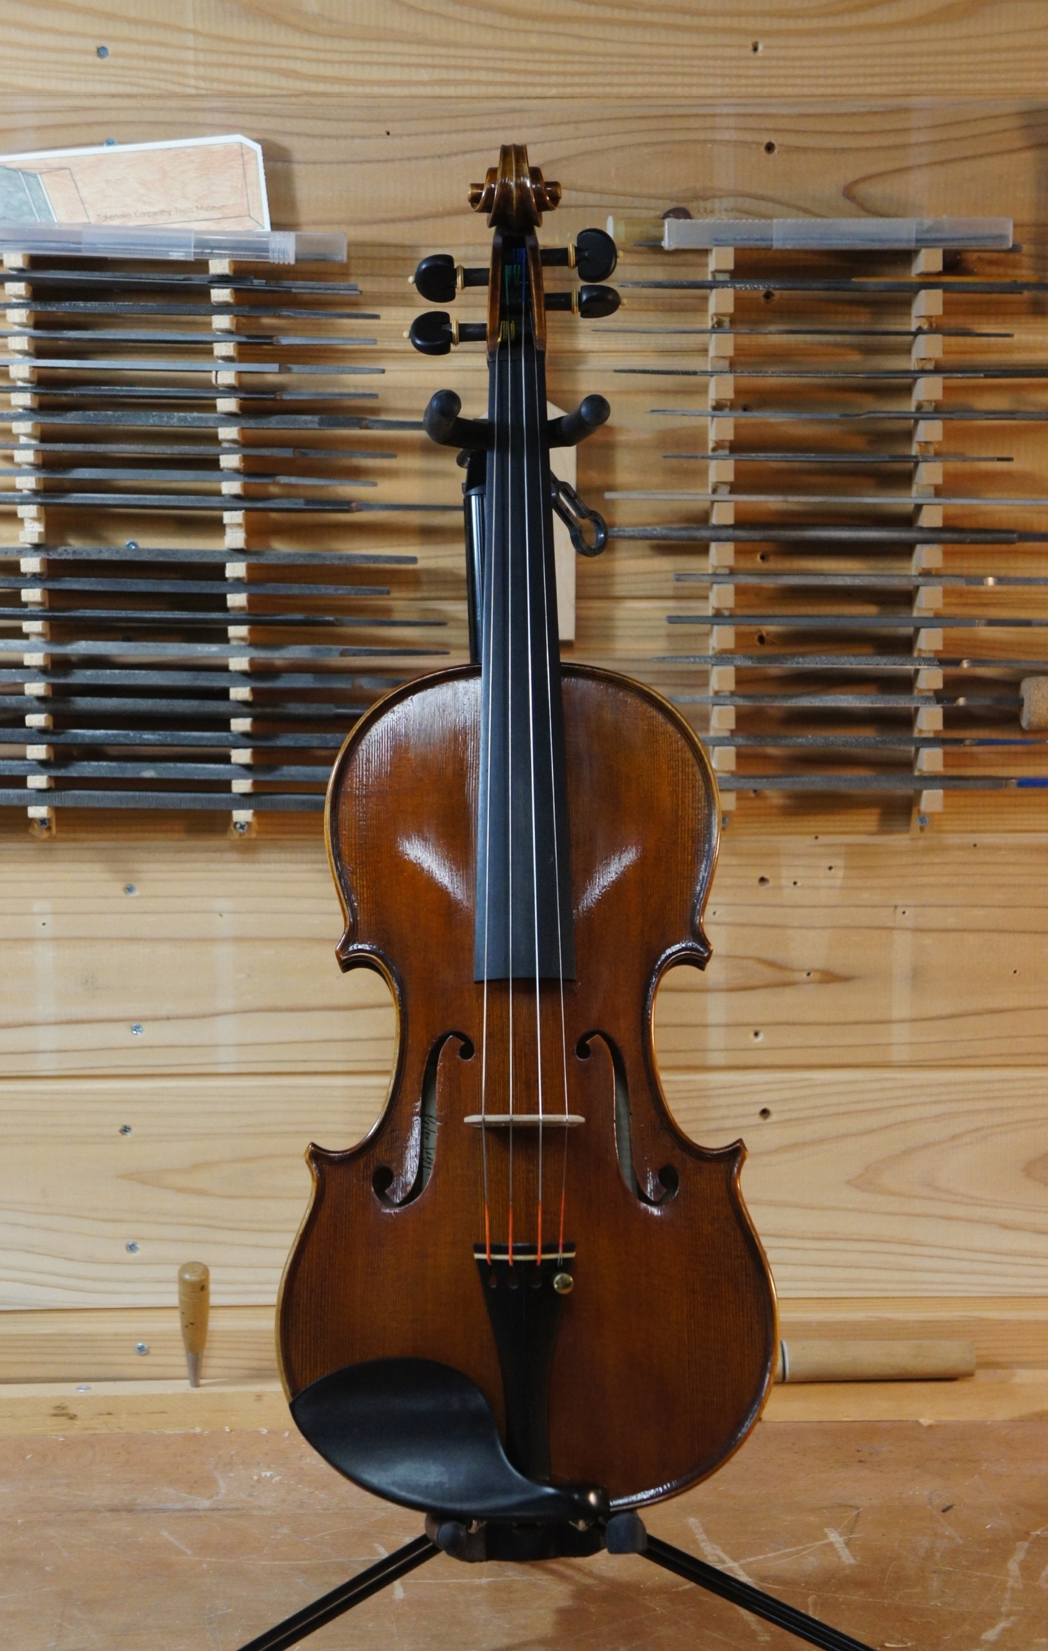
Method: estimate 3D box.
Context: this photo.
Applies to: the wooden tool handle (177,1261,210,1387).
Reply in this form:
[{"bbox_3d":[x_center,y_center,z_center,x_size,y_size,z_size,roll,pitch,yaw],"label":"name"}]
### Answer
[{"bbox_3d":[-0.163,0.248,1.864,0.015,0.063,0.015,0,11,0],"label":"wooden tool handle"}]

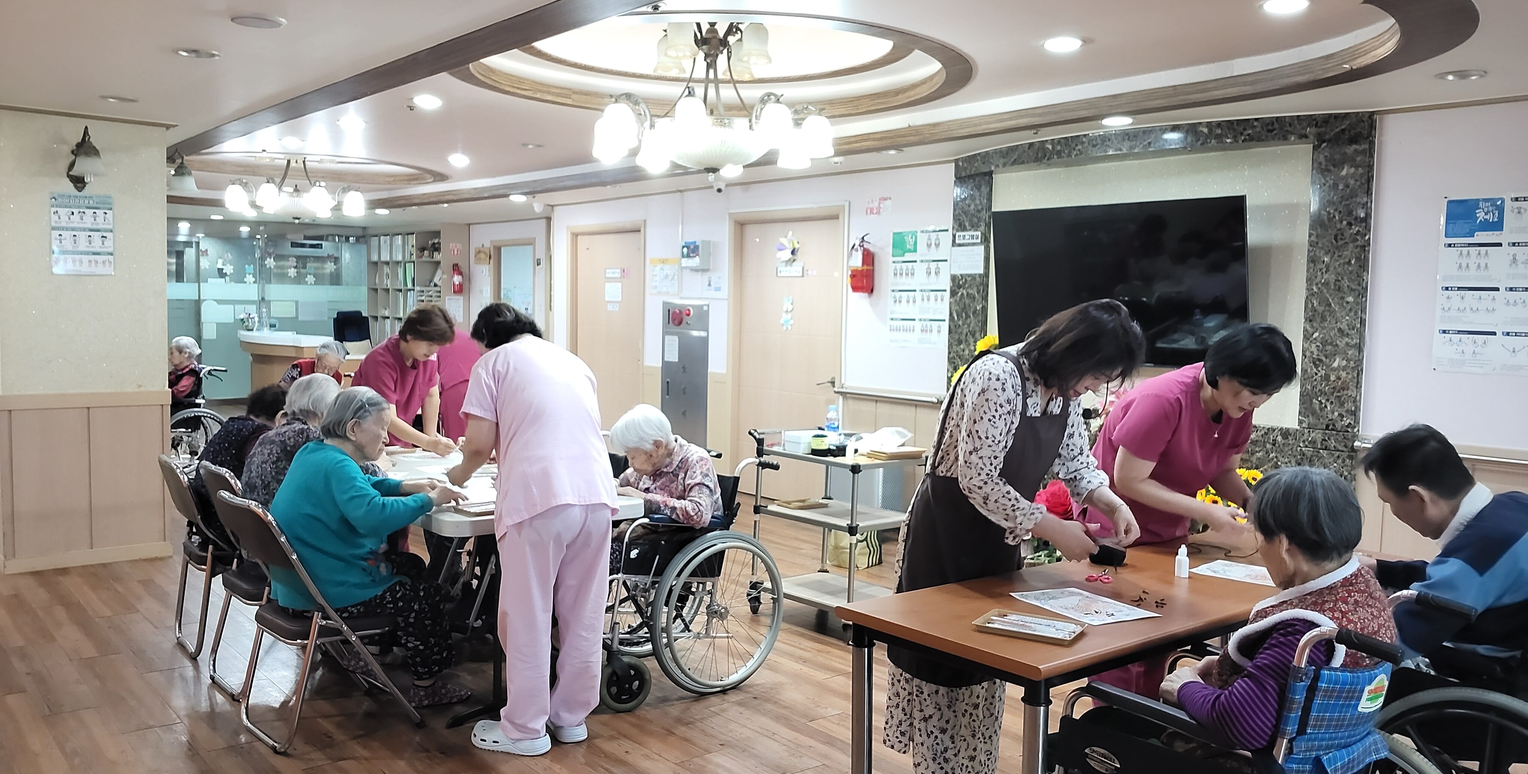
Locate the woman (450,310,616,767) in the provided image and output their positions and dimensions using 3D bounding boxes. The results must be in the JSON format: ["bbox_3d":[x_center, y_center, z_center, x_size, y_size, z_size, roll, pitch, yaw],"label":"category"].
[{"bbox_3d":[-0.813,0.443,3.852,0.680,1.440,0.520,4,5,34],"label":"woman"}]

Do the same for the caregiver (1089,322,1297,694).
[{"bbox_3d":[1.411,0.491,3.803,0.680,1.440,0.520,4,5,38],"label":"caregiver"}]

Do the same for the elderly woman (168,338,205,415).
[{"bbox_3d":[-4.554,0.142,8.623,0.700,1.050,0.500,-2,5,-39],"label":"elderly woman"}]

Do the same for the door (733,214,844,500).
[{"bbox_3d":[0.134,-0.223,8.603,0.120,2.170,1.240,-2,5,-40],"label":"door"}]

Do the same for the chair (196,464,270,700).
[{"bbox_3d":[-1.836,0.710,4.332,0.530,0.800,0.460,-2,5,-41],"label":"chair"}]

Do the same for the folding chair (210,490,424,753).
[{"bbox_3d":[-1.492,0.748,3.865,0.540,0.800,0.460,-2,5,-41],"label":"folding chair"}]

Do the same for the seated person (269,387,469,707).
[{"bbox_3d":[-1.356,0.570,3.975,0.720,1.140,0.480,-2,5,-41],"label":"seated person"}]

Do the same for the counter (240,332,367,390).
[{"bbox_3d":[-5.362,-0.061,13.339,0.900,1.000,2.500,-3,5,-45],"label":"counter"}]

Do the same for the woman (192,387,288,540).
[{"bbox_3d":[-2.084,0.522,4.920,0.700,1.080,0.480,-2,5,-41],"label":"woman"}]

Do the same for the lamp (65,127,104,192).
[{"bbox_3d":[-3.488,-1.168,5.878,0.180,0.350,0.250,-2,5,-43],"label":"lamp"}]

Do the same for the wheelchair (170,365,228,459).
[{"bbox_3d":[-4.541,0.311,8.647,1.020,0.900,0.640,-2,5,-39],"label":"wheelchair"}]

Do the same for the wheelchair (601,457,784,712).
[{"bbox_3d":[-0.461,0.697,4.406,1.000,0.870,0.640,-2,5,-35],"label":"wheelchair"}]

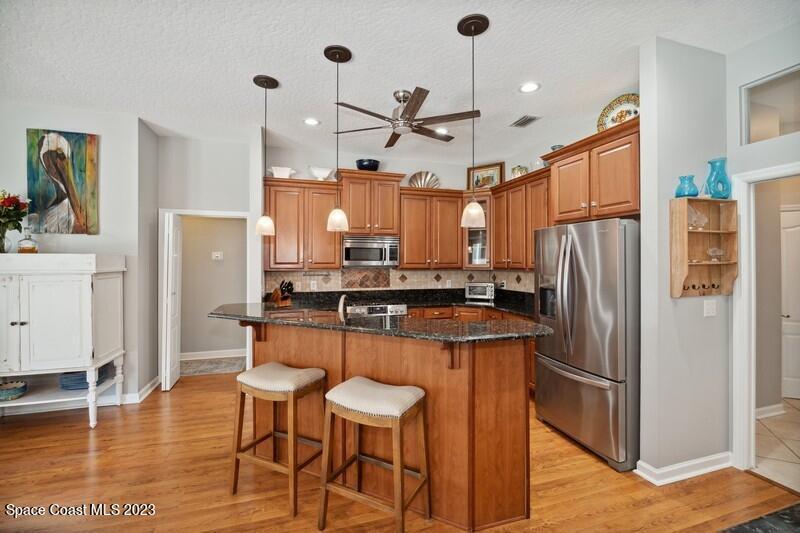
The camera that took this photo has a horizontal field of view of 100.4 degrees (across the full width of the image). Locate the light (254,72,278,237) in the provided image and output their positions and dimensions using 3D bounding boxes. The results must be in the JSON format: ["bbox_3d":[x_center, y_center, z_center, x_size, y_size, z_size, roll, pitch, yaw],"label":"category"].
[{"bbox_3d":[-1.100,-0.893,2.740,0.190,1.275,0.190,0,0,-18],"label":"light"}]

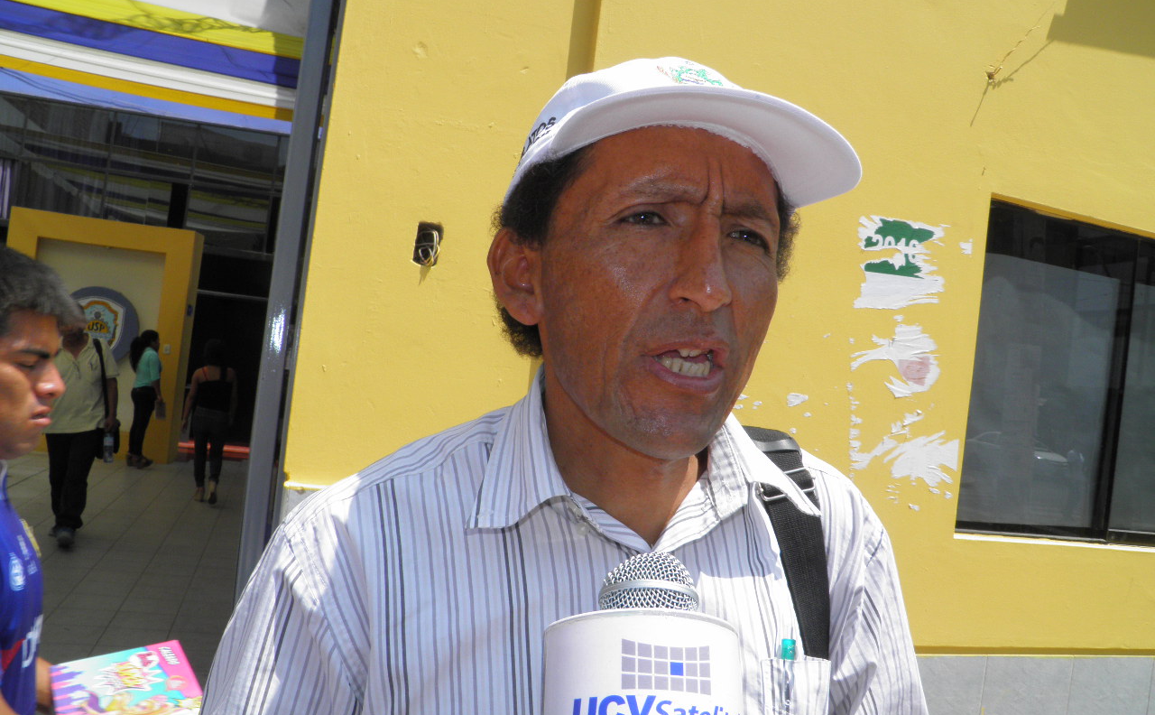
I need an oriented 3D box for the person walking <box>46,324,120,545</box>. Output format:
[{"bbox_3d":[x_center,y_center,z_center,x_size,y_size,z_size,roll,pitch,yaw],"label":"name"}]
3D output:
[{"bbox_3d":[-3.561,0.448,6.646,0.560,1.680,0.500,8,-2,-23],"label":"person walking"}]

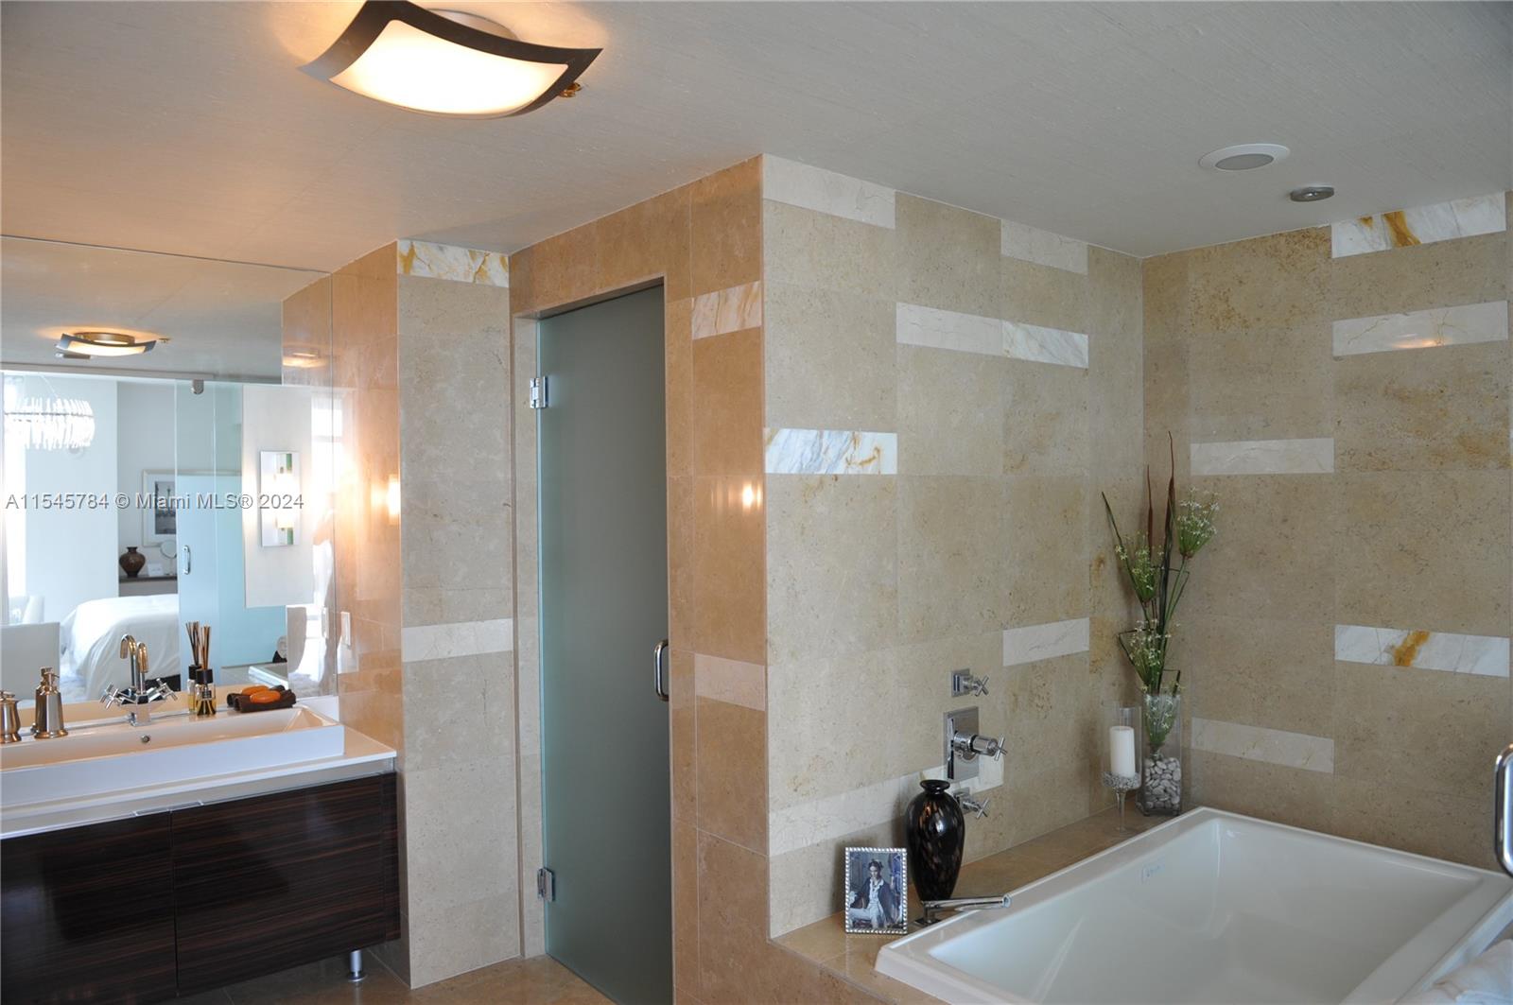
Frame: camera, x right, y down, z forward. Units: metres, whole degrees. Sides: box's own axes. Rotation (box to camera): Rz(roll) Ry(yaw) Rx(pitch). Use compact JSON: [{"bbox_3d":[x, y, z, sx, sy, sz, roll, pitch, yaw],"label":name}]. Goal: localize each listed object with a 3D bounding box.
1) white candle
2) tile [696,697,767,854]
[{"bbox_3d":[1.131,0.774,3.110,0.074,0.155,0.074,-1,1,-40],"label":"white candle"},{"bbox_3d":[-0.058,0.670,2.500,0.013,0.352,0.281,-1,1,-40],"label":"tile"}]

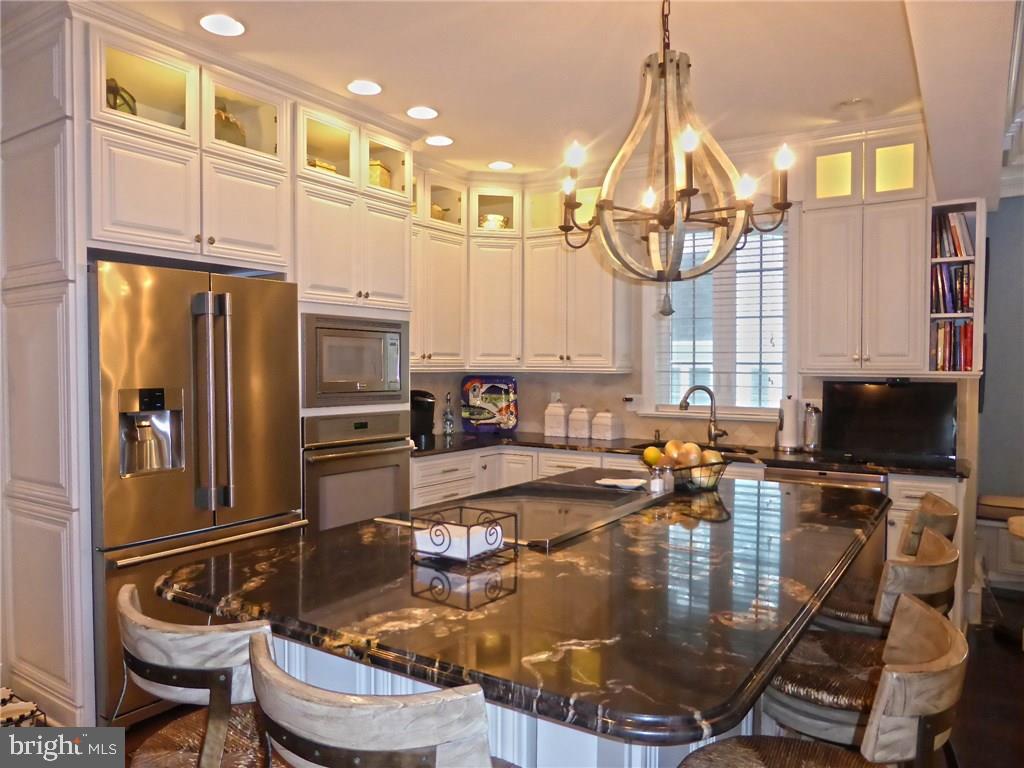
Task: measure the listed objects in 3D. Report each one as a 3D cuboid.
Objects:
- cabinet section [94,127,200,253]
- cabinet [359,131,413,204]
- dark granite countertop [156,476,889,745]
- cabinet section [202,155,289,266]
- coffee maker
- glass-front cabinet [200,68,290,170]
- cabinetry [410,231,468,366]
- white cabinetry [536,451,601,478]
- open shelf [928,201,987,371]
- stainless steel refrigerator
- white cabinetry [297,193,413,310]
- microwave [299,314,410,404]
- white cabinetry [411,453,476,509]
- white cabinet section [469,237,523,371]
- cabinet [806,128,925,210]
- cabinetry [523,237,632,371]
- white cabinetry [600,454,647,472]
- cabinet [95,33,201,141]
[{"bbox_3d":[-1.630,-0.749,2.920,0.500,0.423,0.432,0,1,33],"label":"cabinet section"},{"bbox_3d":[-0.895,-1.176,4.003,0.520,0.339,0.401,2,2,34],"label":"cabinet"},{"bbox_3d":[0.322,0.475,2.292,1.403,0.055,2.300,1,2,34],"label":"dark granite countertop"},{"bbox_3d":[-1.383,-0.757,3.297,0.500,0.423,0.438,0,1,33],"label":"cabinet section"},{"bbox_3d":[-0.703,0.212,4.469,0.330,0.336,0.250,2,2,34],"label":"coffee maker"},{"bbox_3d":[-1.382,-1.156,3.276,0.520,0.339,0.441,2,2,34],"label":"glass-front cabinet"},{"bbox_3d":[-0.715,-0.564,4.765,0.345,0.955,0.900,1,2,34],"label":"cabinetry"},{"bbox_3d":[0.541,0.861,4.898,0.490,0.850,0.610,1,2,34],"label":"white cabinetry"},{"bbox_3d":[2.367,-0.500,3.789,0.245,0.875,0.320,2,2,34],"label":"open shelf"},{"bbox_3d":[-1.534,0.419,3.192,0.750,1.785,0.909,1,2,34],"label":"stainless steel refrigerator"},{"bbox_3d":[-1.053,-0.708,3.920,0.590,0.588,0.810,1,2,34],"label":"white cabinetry"},{"bbox_3d":[-0.977,-0.122,3.890,0.450,0.462,0.770,1,2,34],"label":"microwave"},{"bbox_3d":[-0.675,0.860,4.651,0.605,0.865,0.655,1,2,34],"label":"white cabinetry"},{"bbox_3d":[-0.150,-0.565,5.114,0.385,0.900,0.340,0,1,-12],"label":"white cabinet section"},{"bbox_3d":[2.037,-1.195,4.074,0.623,0.400,0.340,1,2,34],"label":"cabinet"},{"bbox_3d":[0.487,-0.570,5.096,0.742,0.960,0.340,1,2,34],"label":"cabinetry"},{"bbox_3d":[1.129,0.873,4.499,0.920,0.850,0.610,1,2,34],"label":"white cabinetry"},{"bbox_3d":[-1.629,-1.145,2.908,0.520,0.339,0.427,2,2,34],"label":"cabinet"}]

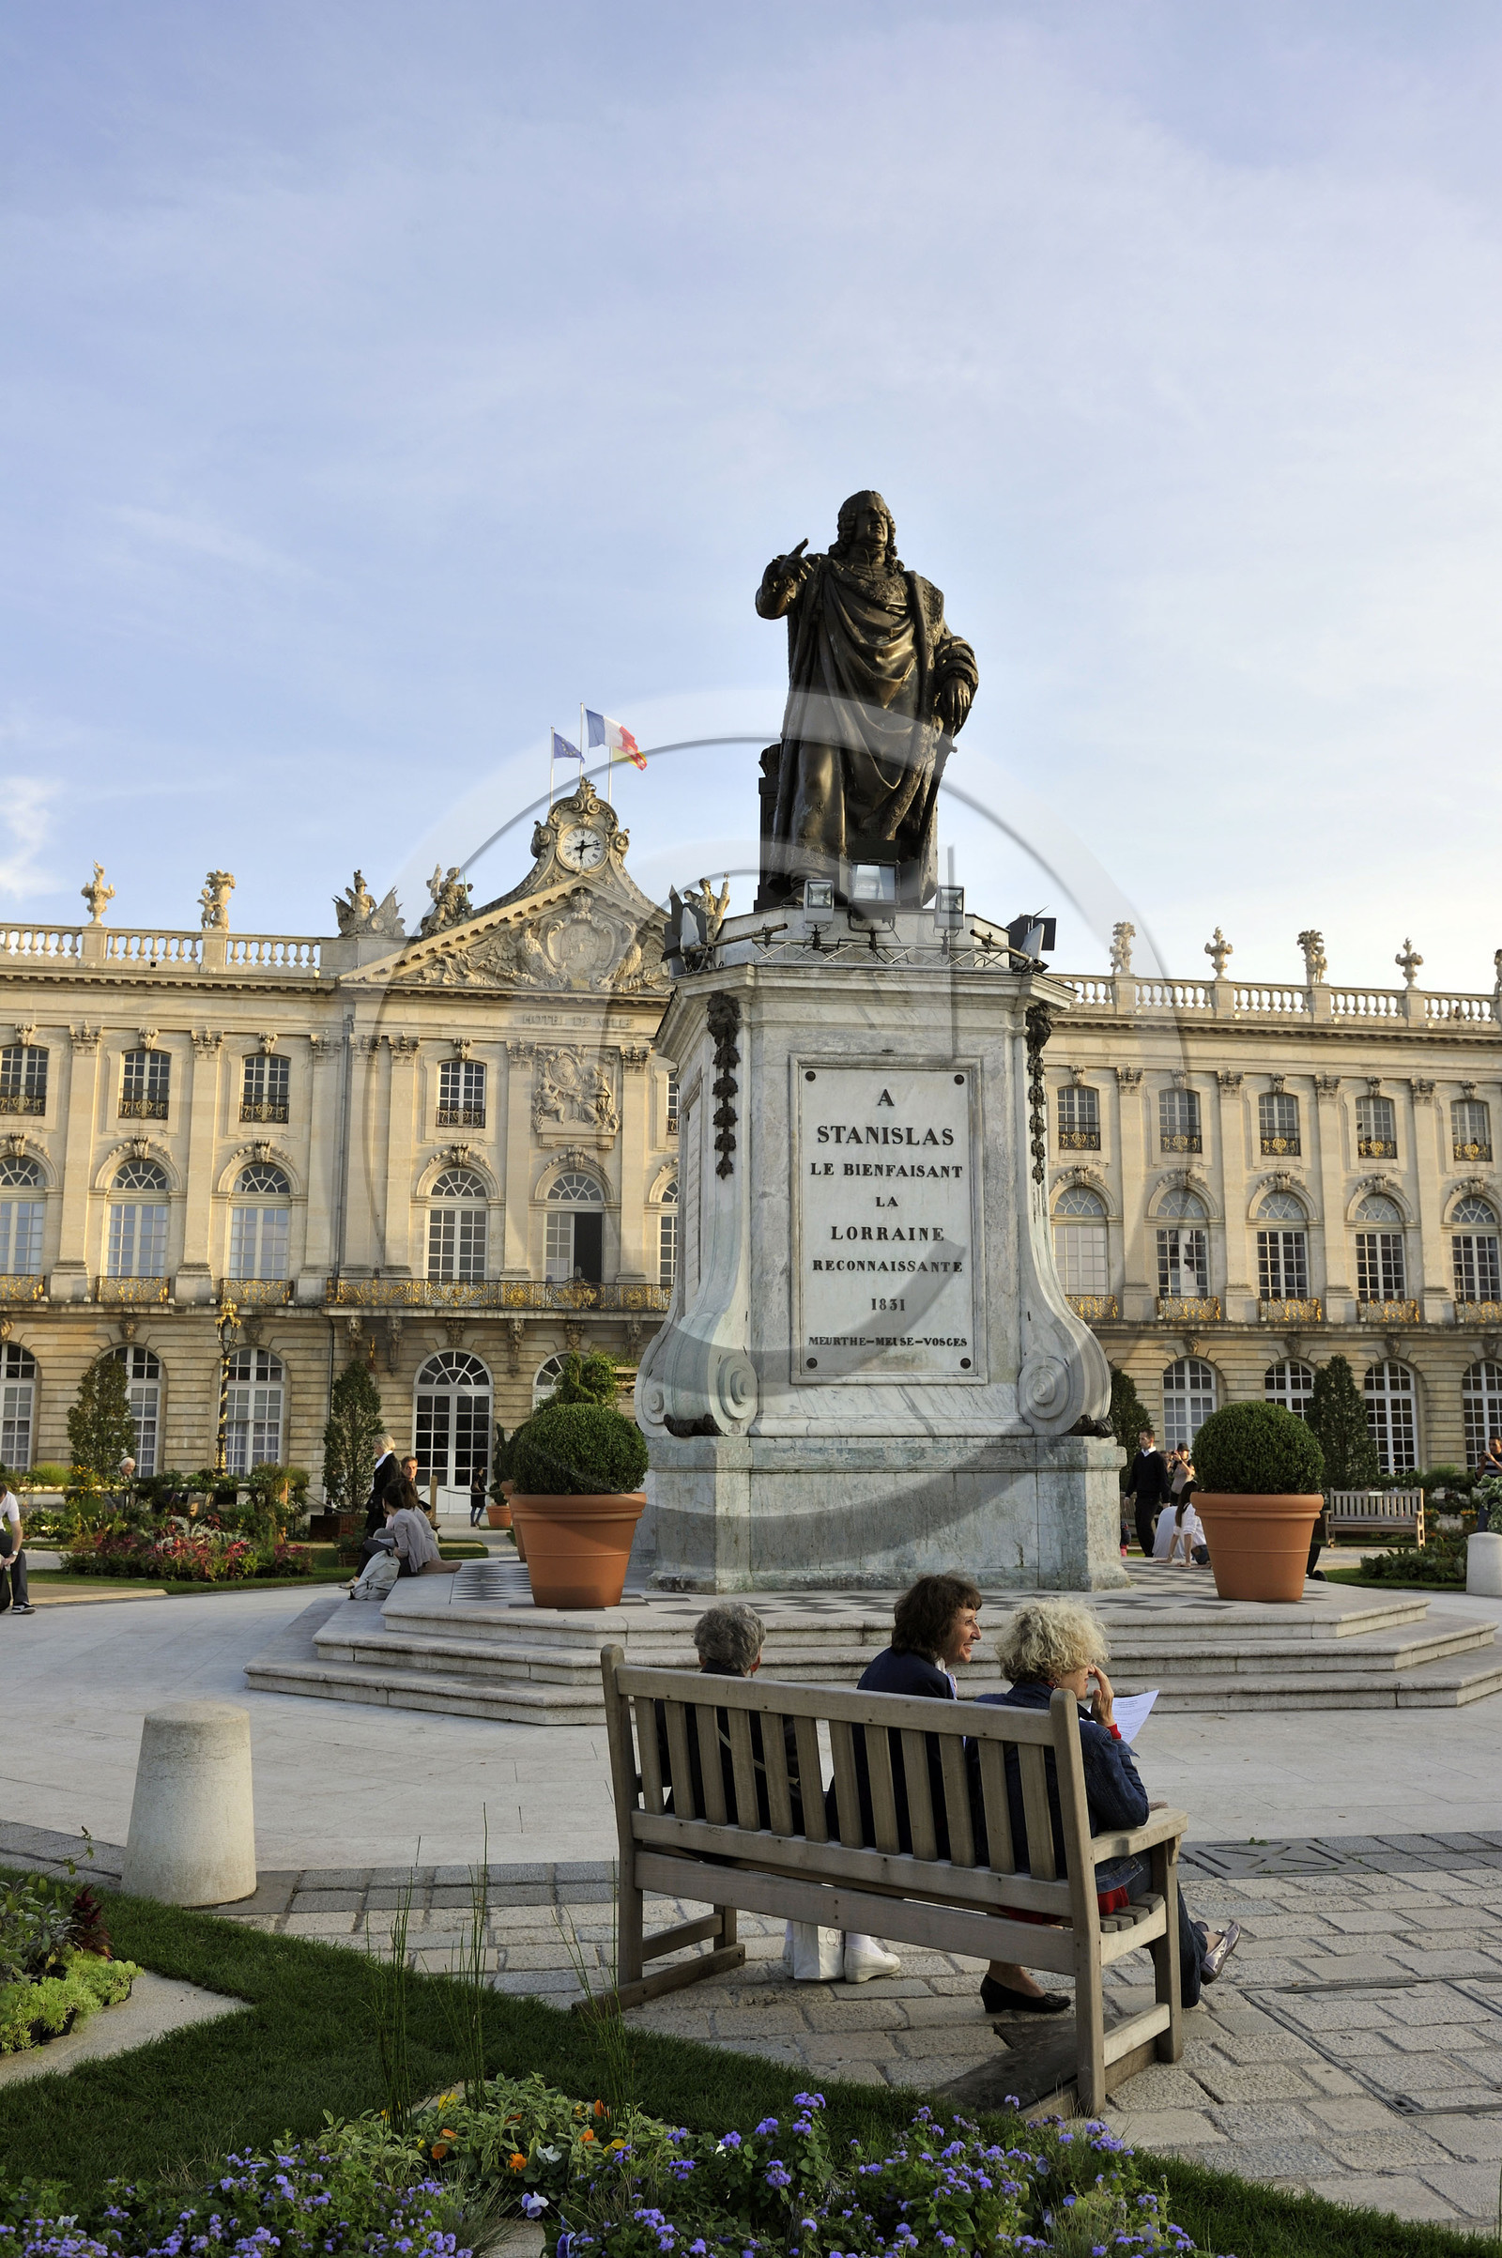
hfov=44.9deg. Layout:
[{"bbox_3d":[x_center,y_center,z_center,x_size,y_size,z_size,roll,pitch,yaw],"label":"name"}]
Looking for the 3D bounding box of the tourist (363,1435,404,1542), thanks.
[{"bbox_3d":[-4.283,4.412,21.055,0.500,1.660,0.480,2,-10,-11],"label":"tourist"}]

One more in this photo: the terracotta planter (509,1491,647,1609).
[{"bbox_3d":[-1.249,3.060,13.261,1.000,0.810,1.000,1,-10,-7],"label":"terracotta planter"}]

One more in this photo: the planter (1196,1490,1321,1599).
[{"bbox_3d":[3.905,3.211,13.963,1.020,0.790,1.020,0,-10,0],"label":"planter"}]

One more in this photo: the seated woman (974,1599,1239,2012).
[{"bbox_3d":[0.996,1.914,5.106,0.500,1.220,1.000,-7,-12,36],"label":"seated woman"}]

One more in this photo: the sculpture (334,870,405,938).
[{"bbox_3d":[-12.716,-7.492,60.543,2.360,2.300,1.300,2,-10,-10],"label":"sculpture"}]

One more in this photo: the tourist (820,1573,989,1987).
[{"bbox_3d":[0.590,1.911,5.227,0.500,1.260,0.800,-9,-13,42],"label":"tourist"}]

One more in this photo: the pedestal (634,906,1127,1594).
[{"bbox_3d":[0.963,1.121,16.624,4.000,5.750,4.000,1,-10,-7],"label":"pedestal"}]

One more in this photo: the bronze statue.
[{"bbox_3d":[1.116,-4.029,17.380,2.100,4.420,1.600,1,-10,-7],"label":"bronze statue"}]

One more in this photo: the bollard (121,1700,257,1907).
[{"bbox_3d":[-2.057,2.468,6.717,0.495,0.660,0.495,0,-10,0],"label":"bollard"}]

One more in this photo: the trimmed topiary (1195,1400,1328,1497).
[{"bbox_3d":[3.934,2.472,14.090,1.020,0.740,1.020,0,-10,0],"label":"trimmed topiary"}]

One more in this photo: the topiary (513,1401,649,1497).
[{"bbox_3d":[-1.240,2.353,13.379,0.980,0.690,0.980,1,-10,-7],"label":"topiary"}]

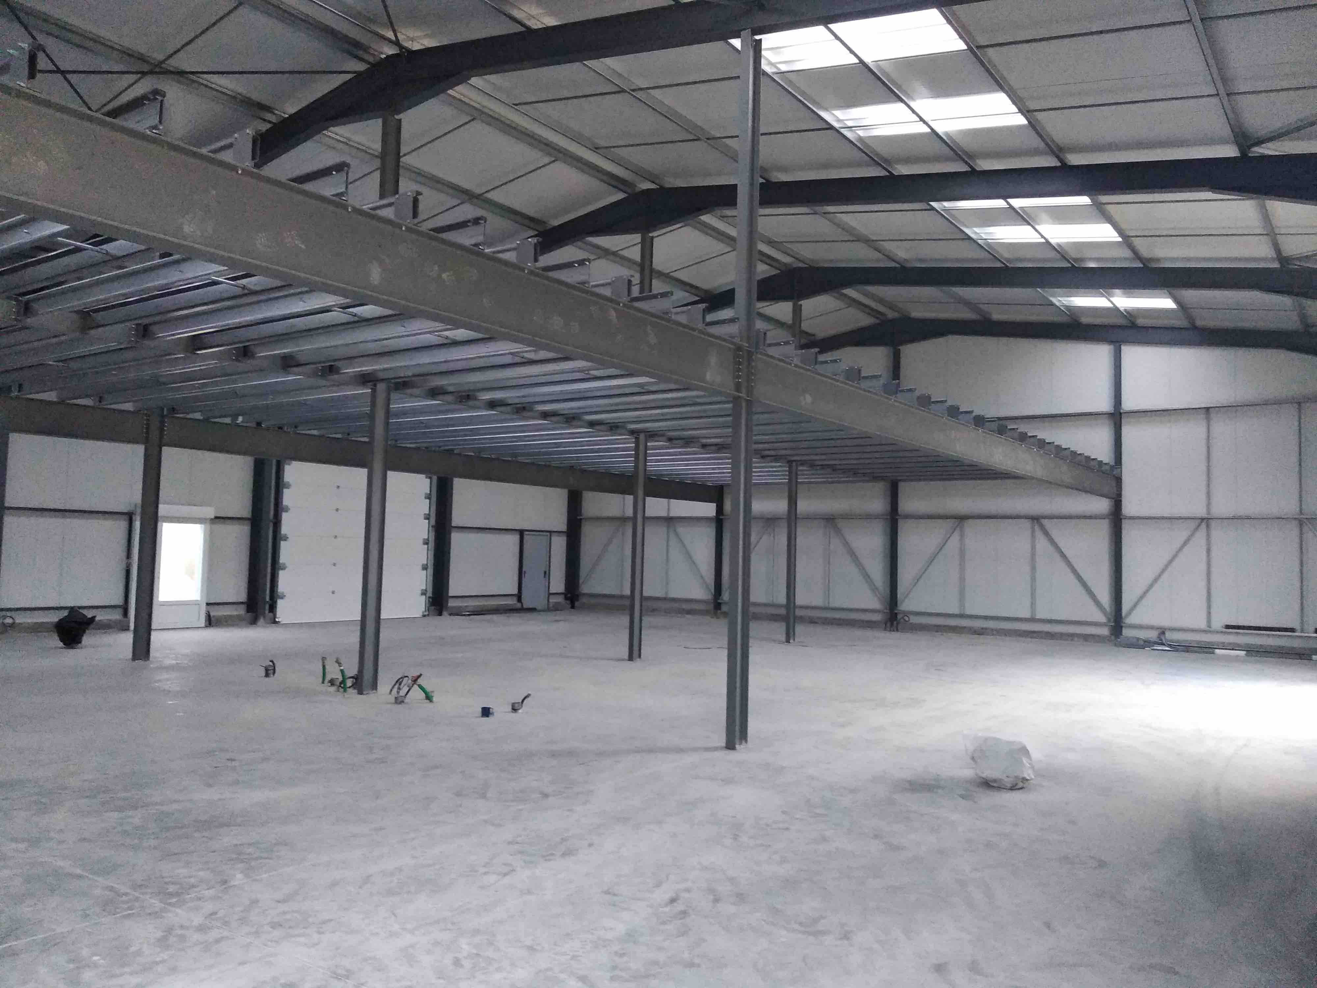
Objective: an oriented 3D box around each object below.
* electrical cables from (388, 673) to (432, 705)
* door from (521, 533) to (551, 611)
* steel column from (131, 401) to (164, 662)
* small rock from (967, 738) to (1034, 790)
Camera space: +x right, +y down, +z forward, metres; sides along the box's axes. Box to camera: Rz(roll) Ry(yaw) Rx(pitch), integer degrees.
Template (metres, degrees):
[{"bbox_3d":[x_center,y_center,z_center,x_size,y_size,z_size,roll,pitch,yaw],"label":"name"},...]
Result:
[{"bbox_3d":[-2.740,2.166,10.978,0.490,0.280,0.260,2,-3,-14],"label":"electrical cables"},{"bbox_3d":[-3.372,2.146,27.268,0.080,2.126,1.067,-1,-4,36],"label":"door"},{"bbox_3d":[-7.213,0.576,13.987,0.105,3.535,0.200,-1,-4,36],"label":"steel column"},{"bbox_3d":[2.689,2.089,7.747,0.460,0.360,0.420,0,-3,19],"label":"small rock"}]

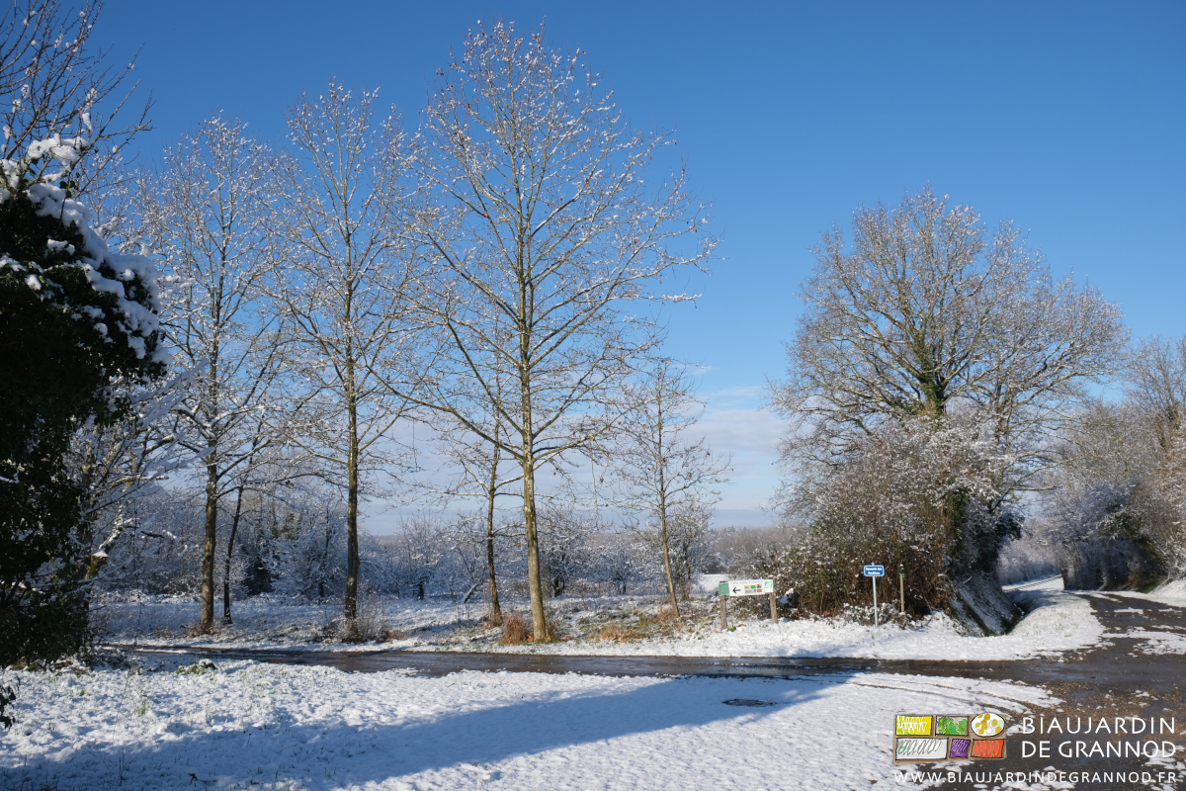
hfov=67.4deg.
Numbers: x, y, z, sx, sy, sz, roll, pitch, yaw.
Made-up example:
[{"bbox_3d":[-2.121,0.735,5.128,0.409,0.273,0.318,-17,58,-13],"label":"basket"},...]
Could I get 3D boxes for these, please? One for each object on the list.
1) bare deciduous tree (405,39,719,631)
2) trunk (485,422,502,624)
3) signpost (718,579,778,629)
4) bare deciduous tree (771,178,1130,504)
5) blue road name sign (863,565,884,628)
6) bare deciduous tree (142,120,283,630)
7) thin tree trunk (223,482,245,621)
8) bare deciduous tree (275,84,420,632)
[{"bbox_3d":[-0.742,-1.811,19.343,6.835,13.886,6.152,-1,-10,0],"label":"bare deciduous tree"},{"bbox_3d":[-2.635,3.340,23.595,0.425,5.352,0.378,-1,-10,0],"label":"trunk"},{"bbox_3d":[3.632,4.849,20.929,1.550,1.130,0.130,4,-12,-26],"label":"signpost"},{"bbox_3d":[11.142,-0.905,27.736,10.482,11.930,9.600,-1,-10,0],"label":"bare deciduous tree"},{"bbox_3d":[6.322,4.471,19.962,0.460,1.398,0.070,-5,-11,17],"label":"blue road name sign"},{"bbox_3d":[-10.219,-0.920,24.042,3.794,14.241,3.604,-1,-10,0],"label":"bare deciduous tree"},{"bbox_3d":[-10.692,4.707,26.471,0.600,4.084,0.459,-1,-10,0],"label":"thin tree trunk"},{"bbox_3d":[-5.833,-1.190,21.124,3.599,13.510,3.599,-1,-10,0],"label":"bare deciduous tree"}]

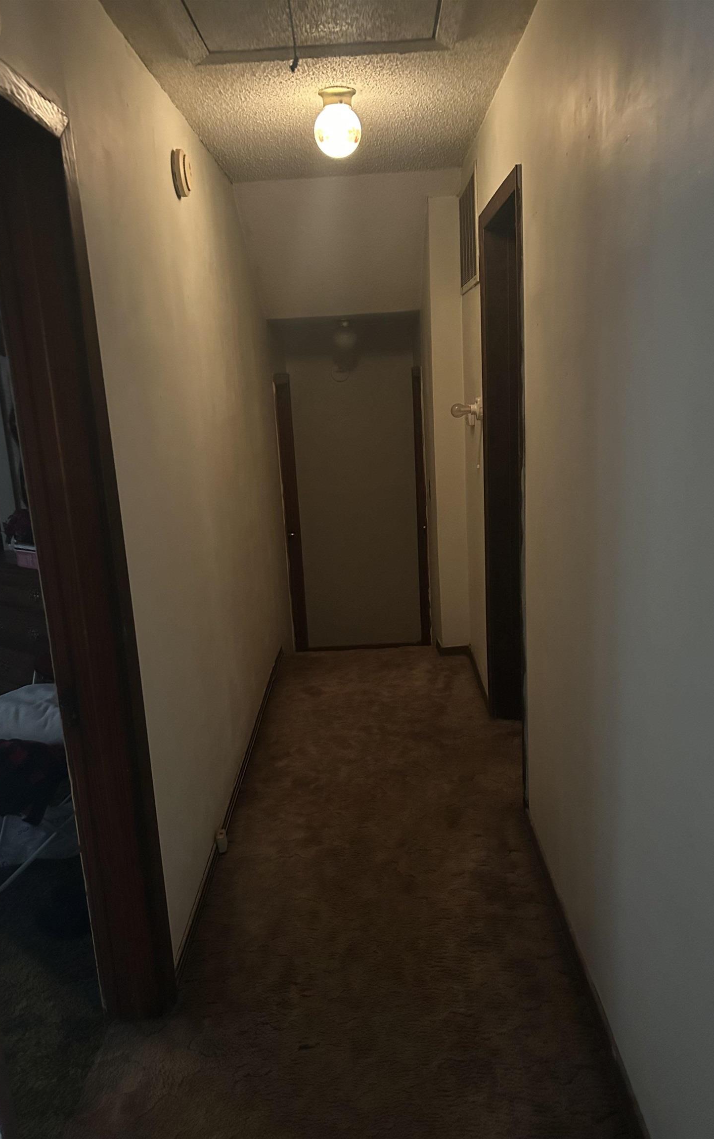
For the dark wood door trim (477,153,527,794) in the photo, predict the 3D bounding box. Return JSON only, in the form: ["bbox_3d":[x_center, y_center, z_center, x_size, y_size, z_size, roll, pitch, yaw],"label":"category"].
[{"bbox_3d":[0.600,-0.284,3.209,0.120,2.110,0.860,-3,13,2],"label":"dark wood door trim"}]

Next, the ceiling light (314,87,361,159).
[{"bbox_3d":[-0.063,-1.457,2.800,0.154,0.200,0.154,-3,13,2],"label":"ceiling light"}]

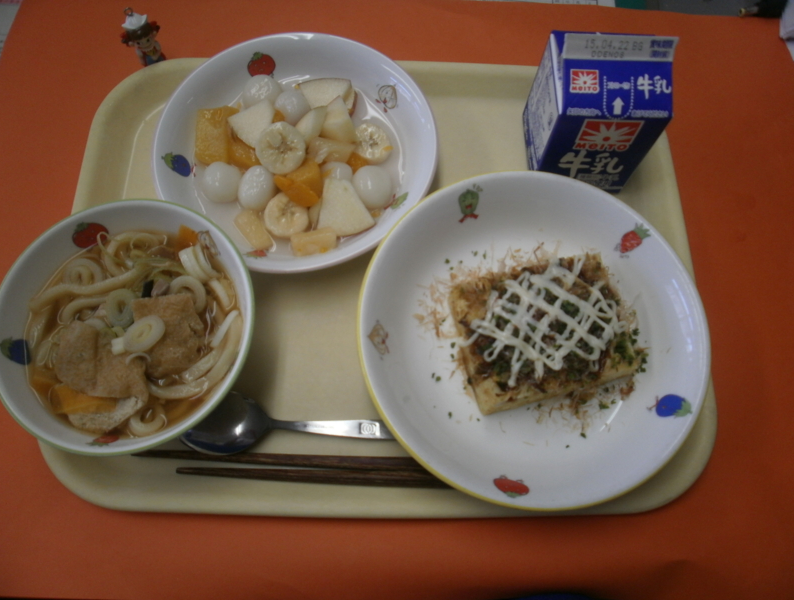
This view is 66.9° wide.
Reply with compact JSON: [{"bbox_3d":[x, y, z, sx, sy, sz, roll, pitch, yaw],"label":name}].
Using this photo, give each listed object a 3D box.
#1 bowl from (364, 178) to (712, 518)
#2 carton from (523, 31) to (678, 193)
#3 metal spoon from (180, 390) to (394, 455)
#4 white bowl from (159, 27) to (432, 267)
[{"bbox_3d":[0.070,0.020,0.325,0.179,0.041,0.179,0,70,0],"label":"bowl"},{"bbox_3d":[0.112,-0.111,0.341,0.057,0.100,0.057,1,70,0],"label":"carton"},{"bbox_3d":[-0.046,0.067,0.320,0.151,0.019,0.034,3,70,1],"label":"metal spoon"},{"bbox_3d":[-0.058,-0.082,0.362,0.158,0.040,0.158,0,70,0],"label":"white bowl"}]

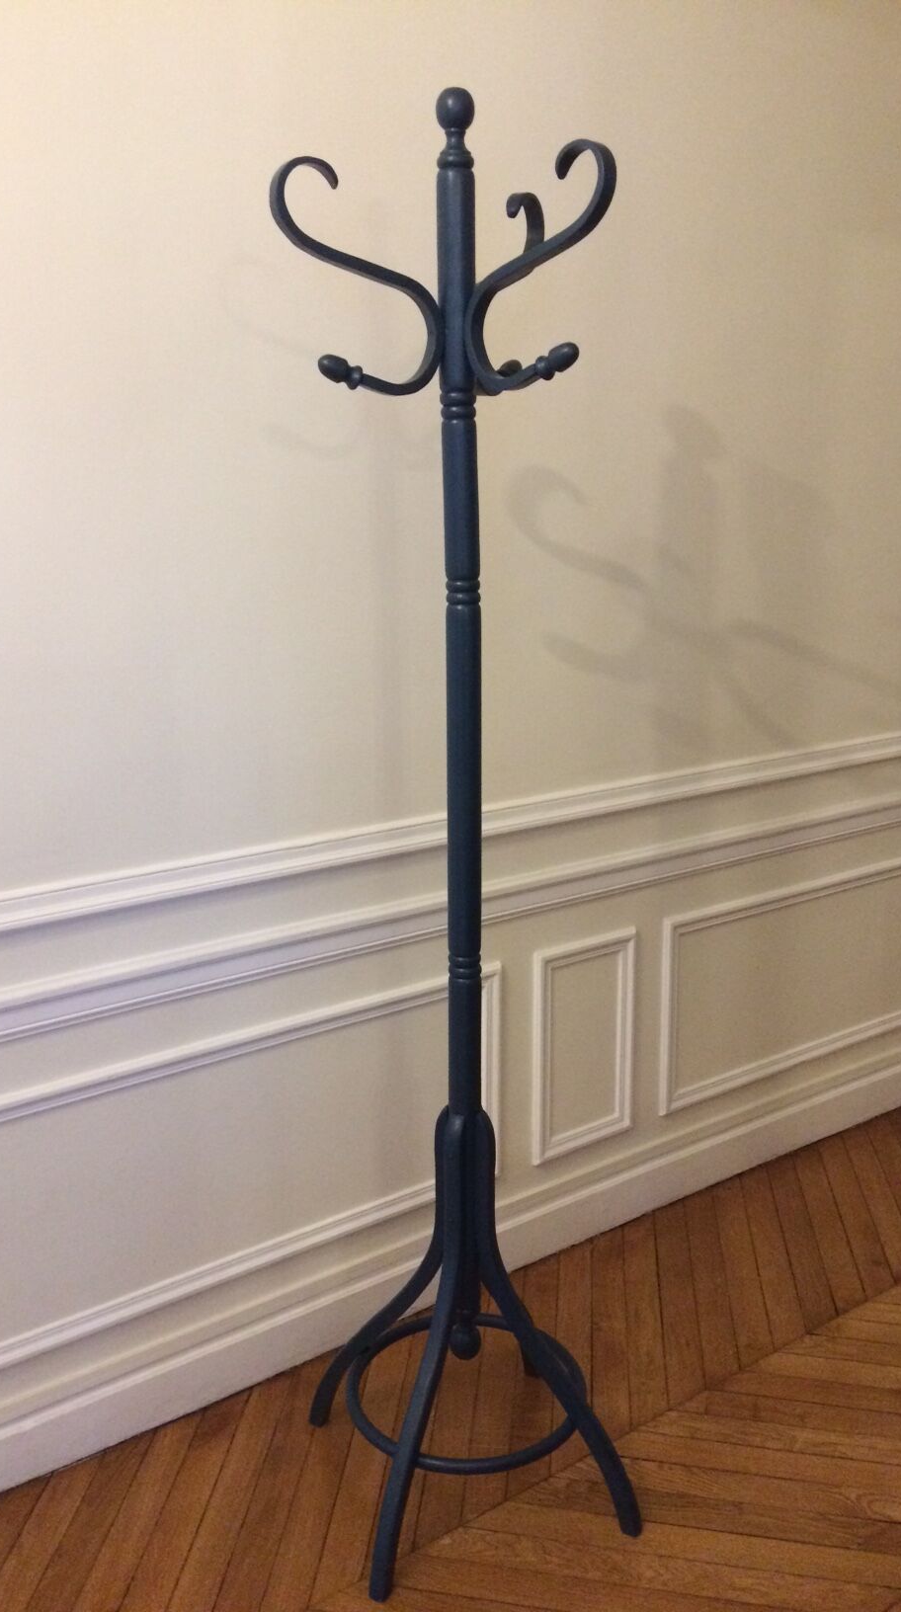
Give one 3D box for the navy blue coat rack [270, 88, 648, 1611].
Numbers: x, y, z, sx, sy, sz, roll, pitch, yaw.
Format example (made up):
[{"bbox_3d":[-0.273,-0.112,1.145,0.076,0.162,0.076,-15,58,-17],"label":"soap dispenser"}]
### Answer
[{"bbox_3d":[0.015,0.080,1.796,0.480,1.890,0.480,-1,13,0],"label":"navy blue coat rack"}]

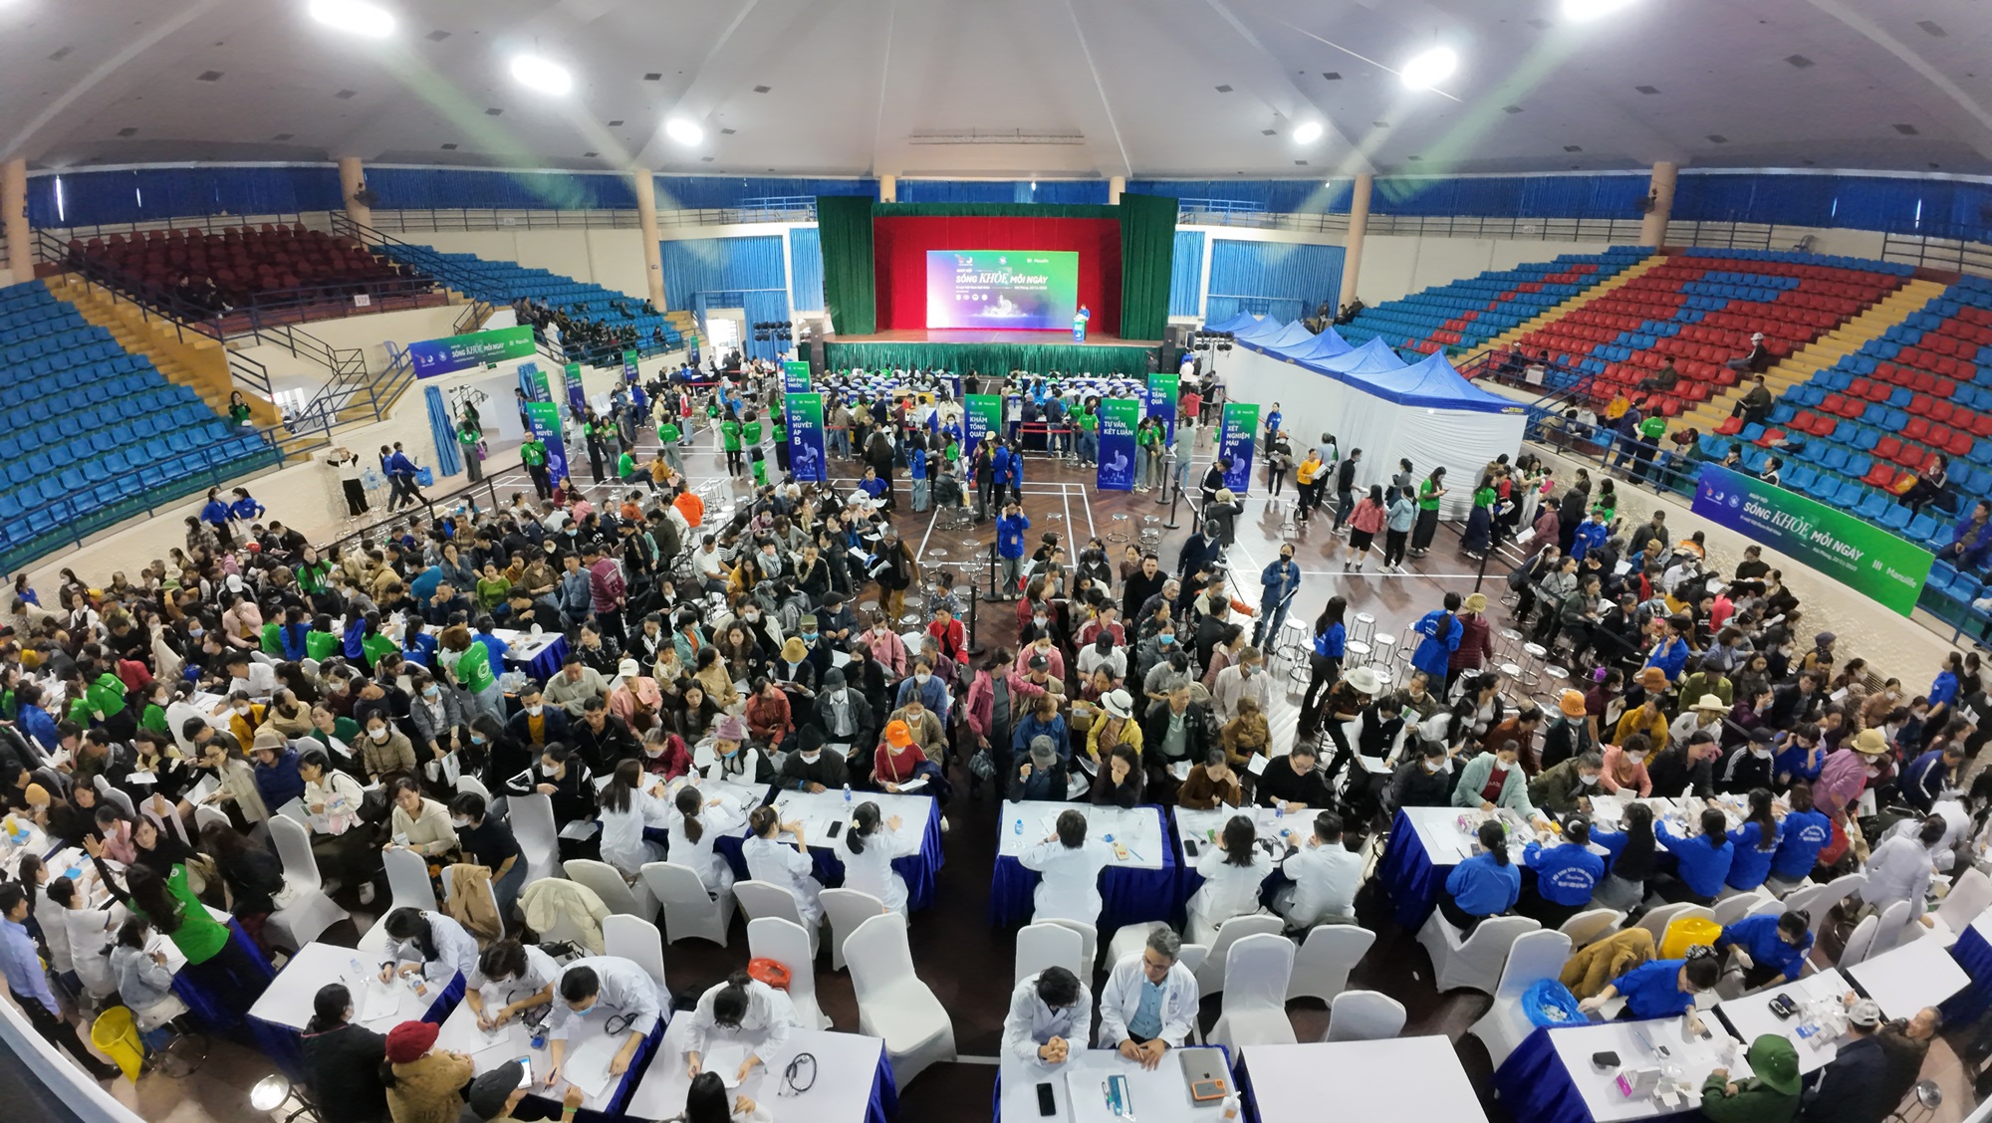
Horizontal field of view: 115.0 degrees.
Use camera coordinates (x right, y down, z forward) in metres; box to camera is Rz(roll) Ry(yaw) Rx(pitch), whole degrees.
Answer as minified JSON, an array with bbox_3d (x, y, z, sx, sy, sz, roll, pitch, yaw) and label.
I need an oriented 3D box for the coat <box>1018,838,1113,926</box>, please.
[{"bbox_3d":[0.480,2.165,4.254,0.580,0.680,0.430,2,25,4],"label":"coat"}]

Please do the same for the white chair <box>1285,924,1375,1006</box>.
[{"bbox_3d":[2.130,2.513,4.195,0.440,0.900,0.500,1,25,2],"label":"white chair"}]

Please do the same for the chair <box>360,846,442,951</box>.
[{"bbox_3d":[-4.240,2.621,4.581,0.430,0.920,0.520,3,25,6],"label":"chair"}]

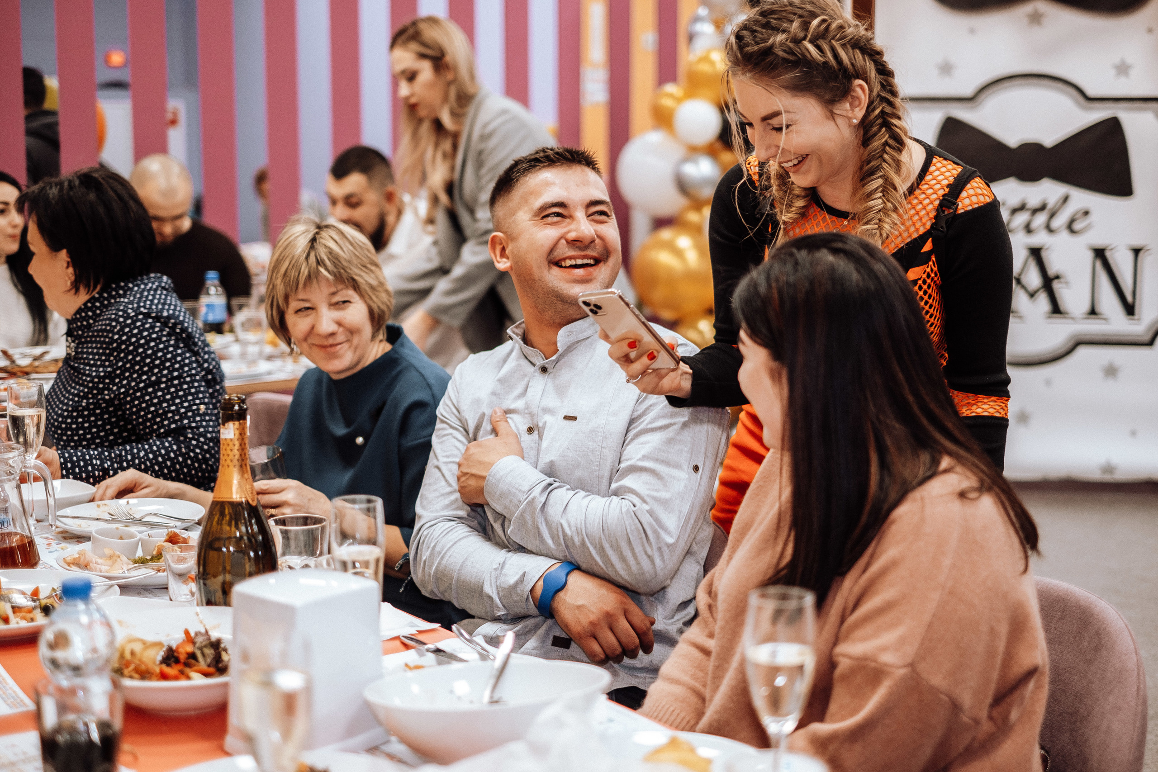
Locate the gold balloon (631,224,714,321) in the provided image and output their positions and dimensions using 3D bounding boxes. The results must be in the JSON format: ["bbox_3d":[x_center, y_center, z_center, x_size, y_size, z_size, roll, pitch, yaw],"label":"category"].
[{"bbox_3d":[0.328,-0.371,5.600,0.306,0.318,0.306,0,8,0],"label":"gold balloon"}]

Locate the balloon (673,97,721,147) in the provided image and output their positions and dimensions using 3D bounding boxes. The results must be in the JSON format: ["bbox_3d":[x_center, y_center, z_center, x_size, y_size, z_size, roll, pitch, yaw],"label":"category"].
[{"bbox_3d":[0.391,-0.864,5.600,0.160,0.165,0.160,0,8,0],"label":"balloon"}]

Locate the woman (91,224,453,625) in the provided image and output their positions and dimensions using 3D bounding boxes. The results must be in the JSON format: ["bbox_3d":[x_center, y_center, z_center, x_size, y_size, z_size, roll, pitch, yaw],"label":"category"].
[{"bbox_3d":[-0.470,0.367,2.603,0.620,1.241,0.720,6,10,35],"label":"woman"}]

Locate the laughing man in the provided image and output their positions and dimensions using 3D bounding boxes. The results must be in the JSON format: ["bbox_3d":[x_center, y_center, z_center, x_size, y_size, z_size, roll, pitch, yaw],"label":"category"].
[{"bbox_3d":[-0.060,0.361,2.259,0.520,1.346,0.750,4,9,30],"label":"laughing man"}]

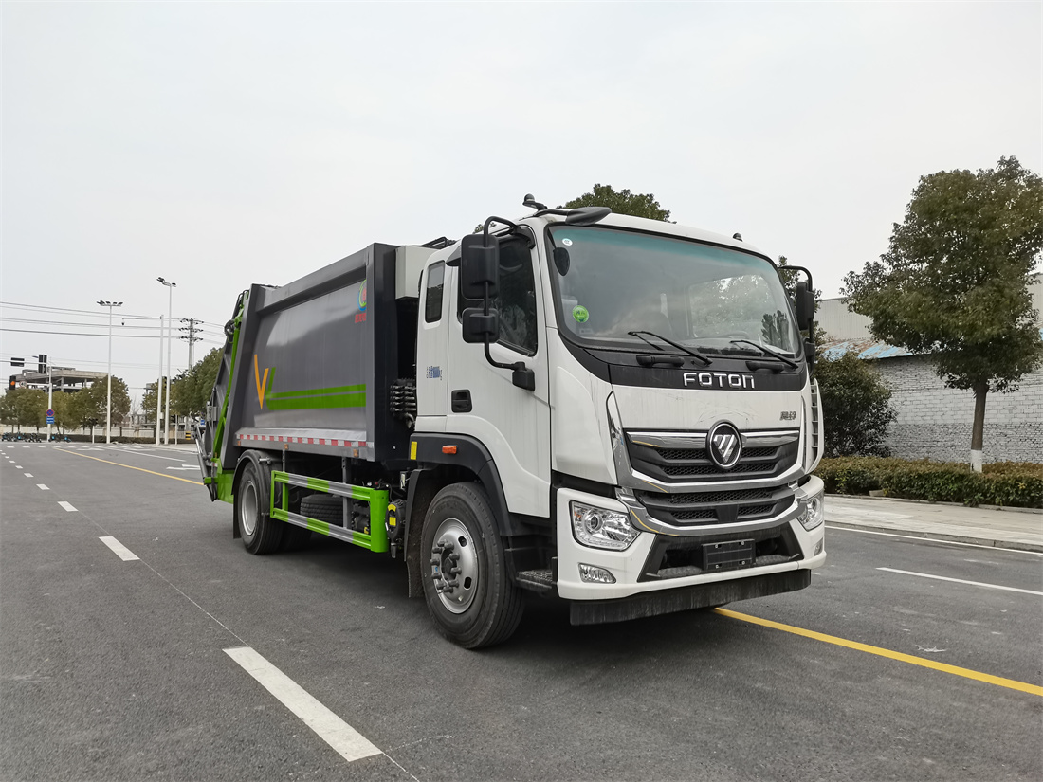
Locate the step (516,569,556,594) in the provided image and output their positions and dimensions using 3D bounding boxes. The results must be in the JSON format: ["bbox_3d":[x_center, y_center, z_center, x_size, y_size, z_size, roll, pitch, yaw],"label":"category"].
[{"bbox_3d":[0.120,1.016,4.176,0.210,0.100,0.300,2,-3,-33],"label":"step"}]

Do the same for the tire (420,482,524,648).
[{"bbox_3d":[-0.334,1.121,5.126,0.280,1.030,1.030,2,-3,-35],"label":"tire"}]

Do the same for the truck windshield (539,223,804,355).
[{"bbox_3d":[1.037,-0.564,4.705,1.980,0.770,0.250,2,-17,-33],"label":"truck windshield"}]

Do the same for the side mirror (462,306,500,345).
[{"bbox_3d":[-0.213,-0.338,4.077,0.193,0.190,0.100,0,-3,-9],"label":"side mirror"}]

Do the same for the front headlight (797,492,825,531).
[{"bbox_3d":[1.821,0.743,4.956,0.390,0.265,0.170,2,-3,-33],"label":"front headlight"}]

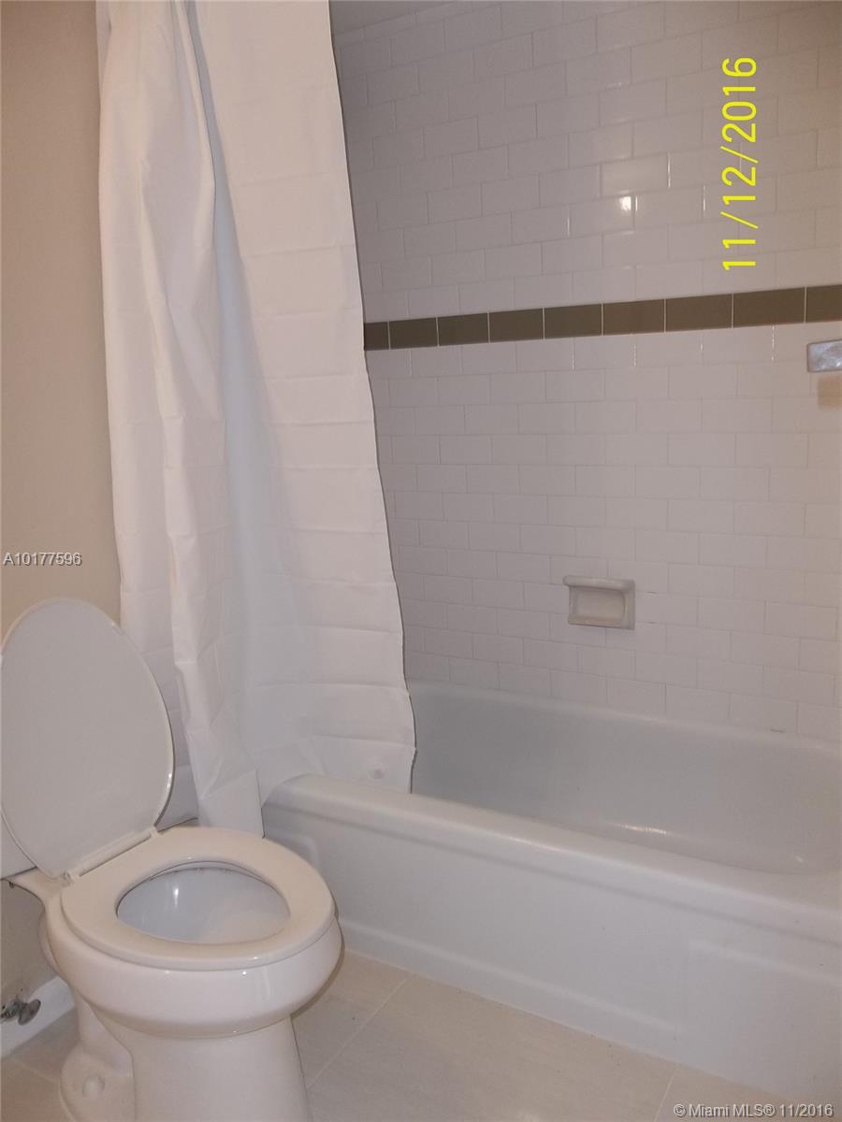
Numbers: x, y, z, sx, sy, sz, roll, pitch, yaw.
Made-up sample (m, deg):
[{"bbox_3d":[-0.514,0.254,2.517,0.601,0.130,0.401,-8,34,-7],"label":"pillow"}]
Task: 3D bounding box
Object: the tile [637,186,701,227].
[{"bbox_3d":[0.552,-0.790,1.955,0.152,0.076,0.010,4,14,30],"label":"tile"}]

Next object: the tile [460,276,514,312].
[{"bbox_3d":[0.176,-0.696,2.281,0.153,0.076,0.009,4,14,29],"label":"tile"}]

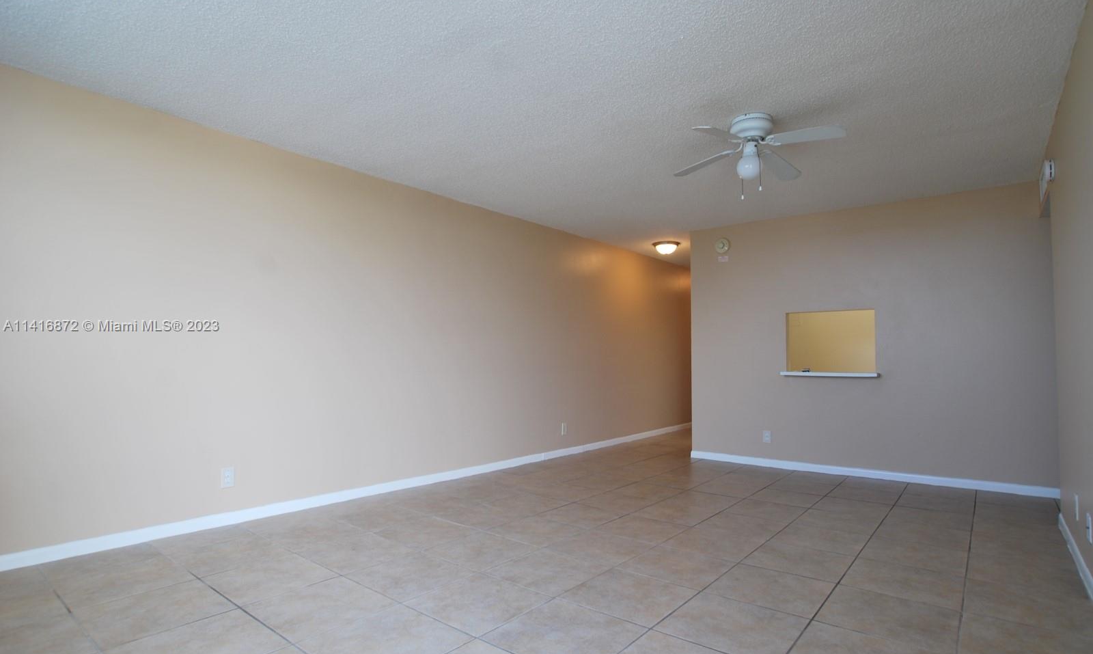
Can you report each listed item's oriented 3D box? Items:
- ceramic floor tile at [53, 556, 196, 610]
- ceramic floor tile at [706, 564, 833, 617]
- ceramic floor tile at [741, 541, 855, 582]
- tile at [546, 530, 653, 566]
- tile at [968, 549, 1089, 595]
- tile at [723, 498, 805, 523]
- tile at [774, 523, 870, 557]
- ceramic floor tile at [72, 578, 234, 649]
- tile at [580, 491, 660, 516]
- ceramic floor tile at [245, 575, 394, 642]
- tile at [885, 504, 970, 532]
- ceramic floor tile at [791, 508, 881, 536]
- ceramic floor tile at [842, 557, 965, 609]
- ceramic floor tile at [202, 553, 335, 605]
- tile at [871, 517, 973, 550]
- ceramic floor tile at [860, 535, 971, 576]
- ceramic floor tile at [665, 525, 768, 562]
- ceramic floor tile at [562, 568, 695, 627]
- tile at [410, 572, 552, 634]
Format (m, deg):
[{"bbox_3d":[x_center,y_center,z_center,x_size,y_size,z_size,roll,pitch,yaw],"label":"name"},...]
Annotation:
[{"bbox_3d":[-1.930,1.171,2.514,0.450,0.010,0.450,-3,-6,39],"label":"ceramic floor tile"},{"bbox_3d":[1.002,1.171,2.444,0.450,0.010,0.450,-3,-6,39],"label":"ceramic floor tile"},{"bbox_3d":[1.288,1.192,2.789,0.451,0.011,0.451,-4,-6,39],"label":"ceramic floor tile"},{"bbox_3d":[0.296,1.214,3.016,0.450,0.010,0.450,-3,-6,39],"label":"tile"},{"bbox_3d":[2.283,1.187,2.615,0.427,0.010,0.450,-3,-6,39],"label":"tile"},{"bbox_3d":[1.523,1.276,3.800,0.450,0.010,0.450,-3,-6,39],"label":"tile"},{"bbox_3d":[1.577,1.218,3.140,0.451,0.011,0.451,-4,-6,39],"label":"tile"},{"bbox_3d":[-1.574,1.149,2.214,0.450,0.010,0.450,-3,-6,39],"label":"ceramic floor tile"},{"bbox_3d":[0.524,1.291,4.018,0.450,0.010,0.450,-3,-6,39],"label":"tile"},{"bbox_3d":[-0.917,1.146,2.235,0.447,0.010,0.447,-4,-6,39],"label":"ceramic floor tile"},{"bbox_3d":[2.485,1.242,3.538,0.447,0.010,0.447,-4,-6,39],"label":"tile"},{"bbox_3d":[1.849,1.238,3.474,0.447,0.010,0.447,-4,-6,39],"label":"ceramic floor tile"},{"bbox_3d":[1.627,1.164,2.491,0.447,0.010,0.447,-4,-6,39],"label":"ceramic floor tile"},{"bbox_3d":[-1.283,1.175,2.555,0.450,0.010,0.450,-3,-6,39],"label":"ceramic floor tile"},{"bbox_3d":[2.217,1.221,3.202,0.451,0.011,0.451,-4,-6,39],"label":"tile"},{"bbox_3d":[1.928,1.196,2.852,0.451,0.011,0.451,-4,-6,39],"label":"ceramic floor tile"},{"bbox_3d":[0.927,1.207,3.061,0.447,0.010,0.447,-4,-6,39],"label":"ceramic floor tile"},{"bbox_3d":[0.359,1.165,2.373,0.450,0.010,0.450,-3,-6,39],"label":"ceramic floor tile"},{"bbox_3d":[-0.281,1.150,2.299,0.447,0.010,0.447,-4,-6,39],"label":"tile"}]

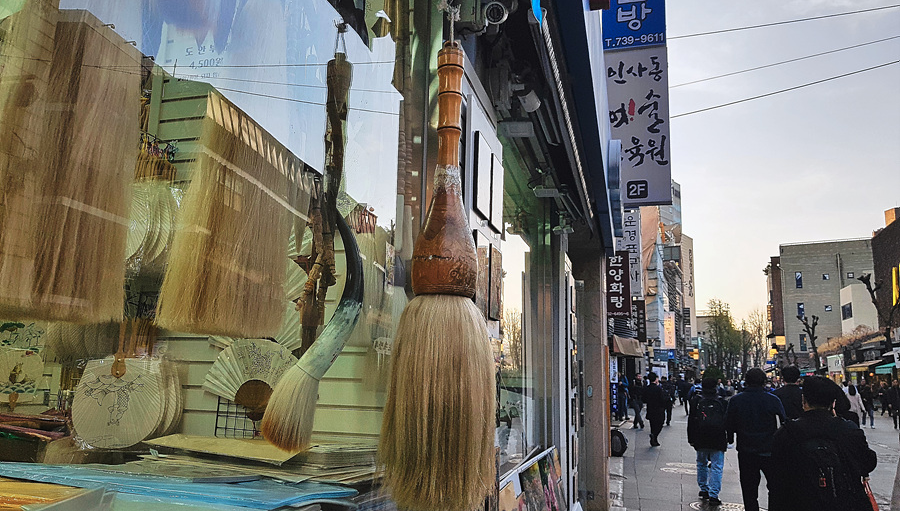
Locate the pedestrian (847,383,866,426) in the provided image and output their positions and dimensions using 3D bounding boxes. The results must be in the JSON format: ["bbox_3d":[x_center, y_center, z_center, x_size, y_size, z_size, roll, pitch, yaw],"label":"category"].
[{"bbox_3d":[15.081,5.617,25.100,0.560,1.600,0.420,-1,-10,15],"label":"pedestrian"}]

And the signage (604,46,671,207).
[{"bbox_3d":[2.385,-1.641,8.667,0.815,2.072,0.180,-1,-10,14],"label":"signage"}]

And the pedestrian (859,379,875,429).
[{"bbox_3d":[15.320,5.464,24.900,0.540,1.760,0.420,-1,-10,15],"label":"pedestrian"}]

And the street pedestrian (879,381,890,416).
[{"bbox_3d":[22.067,7.239,34.300,0.420,1.760,0.500,4,-11,-17],"label":"street pedestrian"}]

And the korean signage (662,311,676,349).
[{"bbox_3d":[14.333,4.882,44.000,0.750,2.400,0.200,-1,-10,15],"label":"korean signage"}]

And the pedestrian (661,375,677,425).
[{"bbox_3d":[7.792,5.153,24.093,0.500,1.760,0.420,-4,-11,27],"label":"pedestrian"}]

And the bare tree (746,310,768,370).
[{"bbox_3d":[25.521,7.988,55.973,2.300,7.370,2.300,-1,-10,16],"label":"bare tree"}]

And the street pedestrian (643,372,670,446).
[{"bbox_3d":[5.096,3.801,16.776,0.540,1.770,0.480,-7,-13,39],"label":"street pedestrian"}]

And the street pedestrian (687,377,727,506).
[{"bbox_3d":[3.389,2.456,8.989,0.520,1.644,0.480,-2,-10,17],"label":"street pedestrian"}]

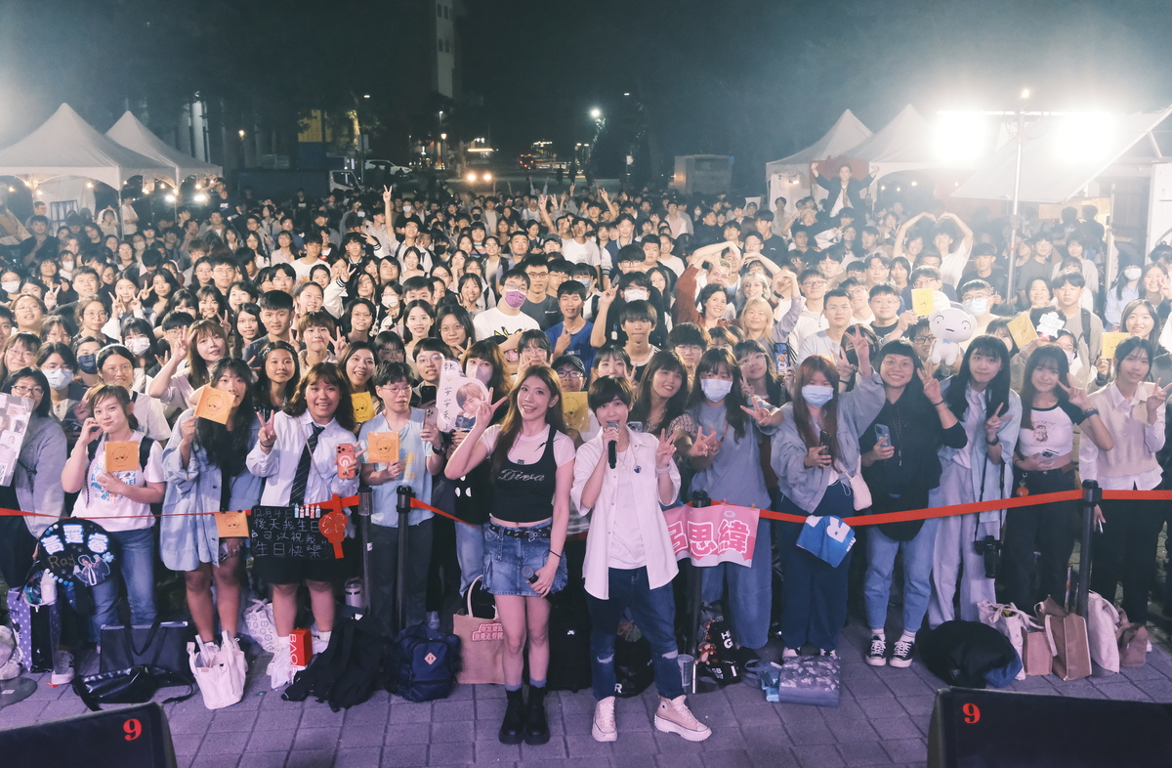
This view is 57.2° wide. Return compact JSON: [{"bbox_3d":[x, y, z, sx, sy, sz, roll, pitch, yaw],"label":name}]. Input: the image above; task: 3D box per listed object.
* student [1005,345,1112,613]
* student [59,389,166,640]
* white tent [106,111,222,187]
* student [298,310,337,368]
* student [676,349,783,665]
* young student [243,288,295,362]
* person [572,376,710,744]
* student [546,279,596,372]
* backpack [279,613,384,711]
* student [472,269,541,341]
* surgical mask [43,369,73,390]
[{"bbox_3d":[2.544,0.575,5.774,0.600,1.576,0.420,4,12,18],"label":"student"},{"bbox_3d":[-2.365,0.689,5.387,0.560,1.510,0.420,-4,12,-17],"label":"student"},{"bbox_3d":[-9.515,-4.005,22.673,3.000,3.408,3.000,-1,12,-4],"label":"white tent"},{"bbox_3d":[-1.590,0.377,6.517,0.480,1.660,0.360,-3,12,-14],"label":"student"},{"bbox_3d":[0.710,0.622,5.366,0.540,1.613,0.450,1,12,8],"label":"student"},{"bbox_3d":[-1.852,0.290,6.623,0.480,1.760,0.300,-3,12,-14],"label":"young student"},{"bbox_3d":[0.234,0.764,4.735,0.620,1.630,0.460,0,12,0],"label":"person"},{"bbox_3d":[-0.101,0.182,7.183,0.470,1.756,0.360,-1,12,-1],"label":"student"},{"bbox_3d":[-1.235,1.292,5.214,0.480,0.400,0.340,-1,12,-5],"label":"backpack"},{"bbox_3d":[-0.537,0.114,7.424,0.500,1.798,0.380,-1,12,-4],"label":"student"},{"bbox_3d":[-2.655,-0.022,5.402,0.140,0.115,0.080,-6,8,-25],"label":"surgical mask"}]

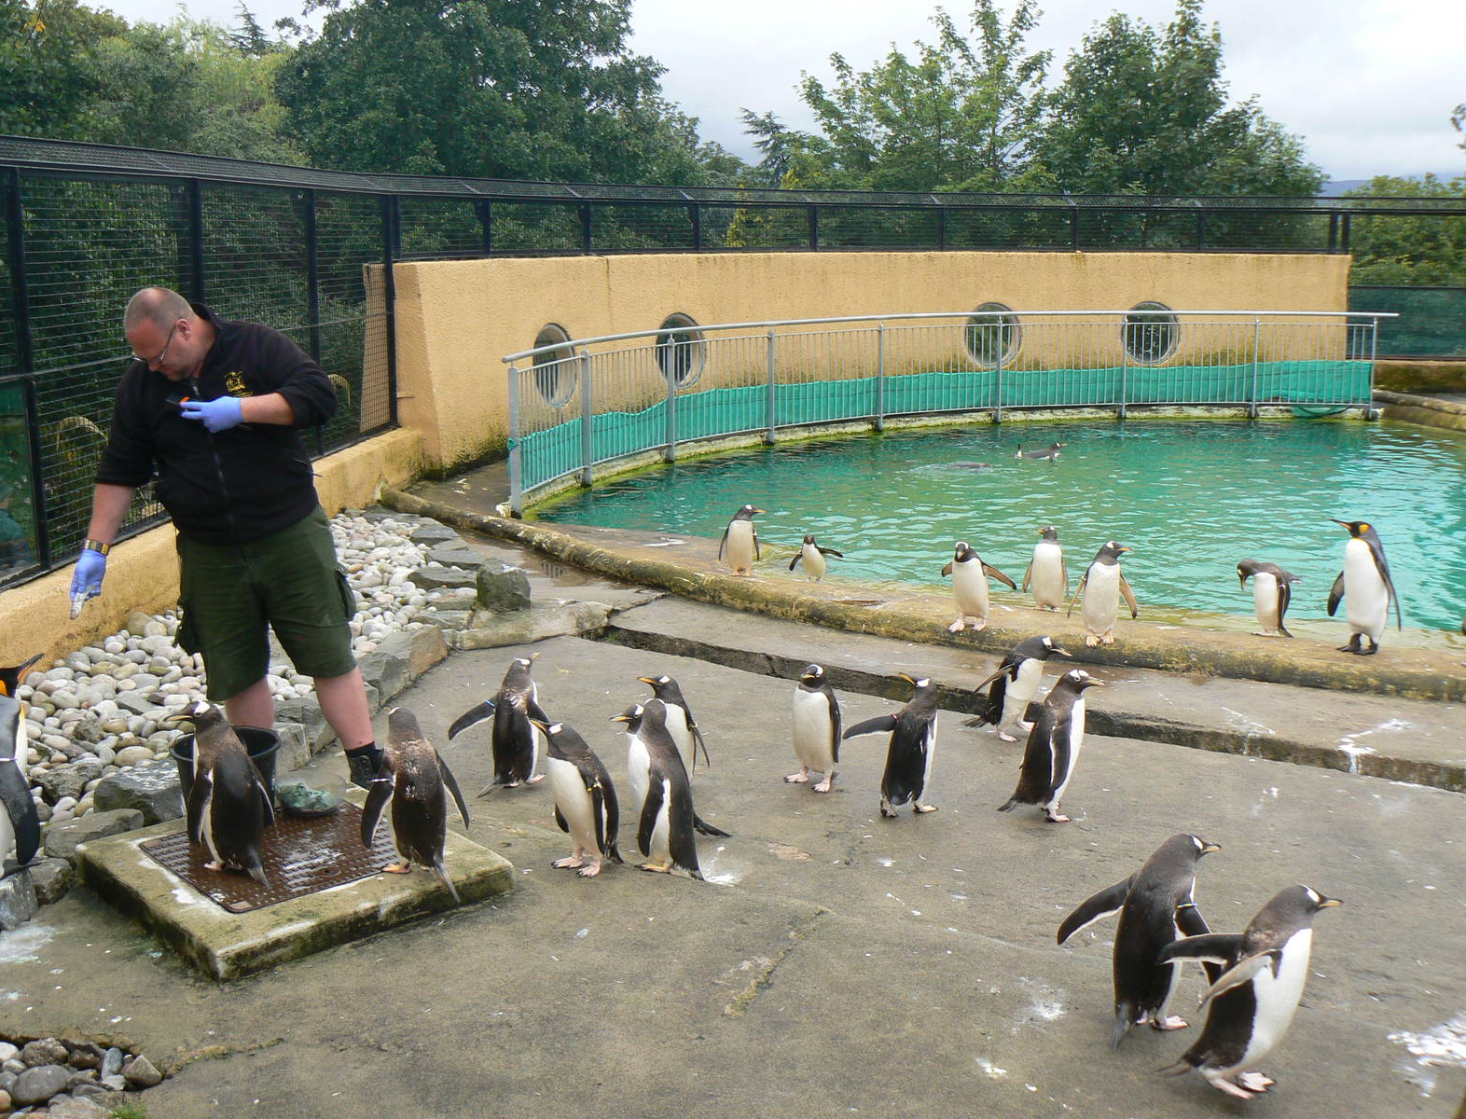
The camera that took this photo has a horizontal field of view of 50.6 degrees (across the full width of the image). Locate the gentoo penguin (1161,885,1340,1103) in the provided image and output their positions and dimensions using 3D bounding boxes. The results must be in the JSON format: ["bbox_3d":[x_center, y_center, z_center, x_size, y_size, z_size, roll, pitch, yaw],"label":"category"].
[{"bbox_3d":[1.289,1.036,3.863,0.440,0.540,0.290,6,13,24],"label":"gentoo penguin"}]

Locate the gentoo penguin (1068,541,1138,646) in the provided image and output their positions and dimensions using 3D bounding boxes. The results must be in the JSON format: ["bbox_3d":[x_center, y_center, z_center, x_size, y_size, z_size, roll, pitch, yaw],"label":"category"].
[{"bbox_3d":[1.832,0.147,7.646,0.290,0.510,0.230,1,12,4],"label":"gentoo penguin"}]

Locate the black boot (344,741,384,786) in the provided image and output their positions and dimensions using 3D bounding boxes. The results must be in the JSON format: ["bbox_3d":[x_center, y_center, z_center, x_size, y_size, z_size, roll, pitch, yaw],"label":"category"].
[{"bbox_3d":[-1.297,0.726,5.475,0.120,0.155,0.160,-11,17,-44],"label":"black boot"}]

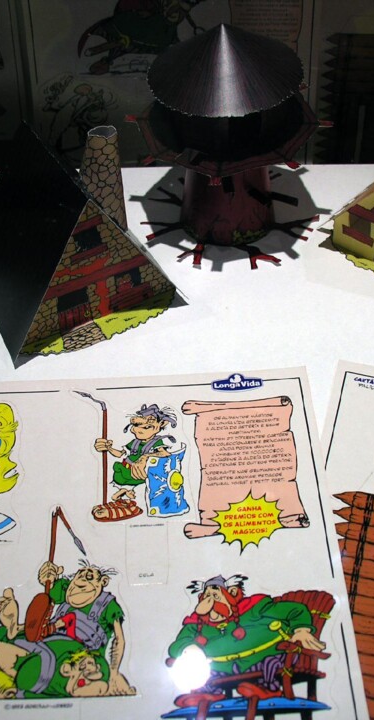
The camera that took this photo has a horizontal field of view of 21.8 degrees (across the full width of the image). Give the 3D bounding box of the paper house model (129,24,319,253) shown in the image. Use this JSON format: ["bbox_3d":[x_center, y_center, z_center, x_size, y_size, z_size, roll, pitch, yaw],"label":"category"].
[{"bbox_3d":[0.024,-0.141,0.588,0.122,0.136,0.121,5,49,6],"label":"paper house model"}]

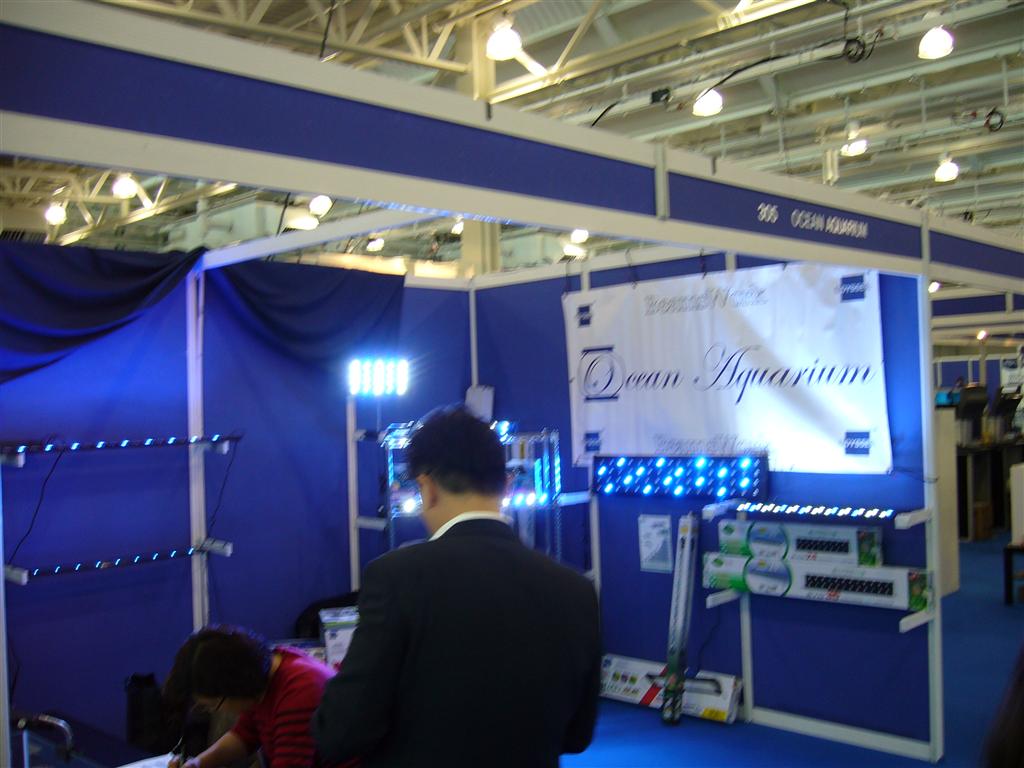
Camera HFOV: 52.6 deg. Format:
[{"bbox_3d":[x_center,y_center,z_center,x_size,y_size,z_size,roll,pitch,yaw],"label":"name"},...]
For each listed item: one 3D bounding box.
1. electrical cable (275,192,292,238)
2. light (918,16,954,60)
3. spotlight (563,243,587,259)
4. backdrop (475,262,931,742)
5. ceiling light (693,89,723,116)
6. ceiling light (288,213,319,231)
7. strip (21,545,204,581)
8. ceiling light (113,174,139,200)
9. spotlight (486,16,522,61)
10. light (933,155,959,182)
[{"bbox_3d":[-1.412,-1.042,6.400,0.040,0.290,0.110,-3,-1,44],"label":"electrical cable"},{"bbox_3d":[6.147,-5.003,14.994,0.480,0.580,0.480,-3,-1,44],"label":"light"},{"bbox_3d":[2.011,-4.296,33.320,0.550,0.480,0.650,-3,-1,44],"label":"spotlight"},{"bbox_3d":[0.837,0.528,5.738,2.940,2.450,0.050,-3,-1,44],"label":"backdrop"},{"bbox_3d":[3.377,-4.862,17.885,0.480,0.480,0.480,-2,-1,0],"label":"ceiling light"},{"bbox_3d":[-5.352,-4.191,26.705,0.550,0.450,0.700,-3,-1,44],"label":"ceiling light"},{"bbox_3d":[-1.851,0.834,4.869,0.040,0.035,0.910,-3,-1,44],"label":"strip"},{"bbox_3d":[-8.542,-4.365,22.883,0.500,0.520,0.500,-3,-1,44],"label":"ceiling light"},{"bbox_3d":[-0.104,-4.791,14.357,0.480,0.560,0.480,-2,-1,0],"label":"spotlight"},{"bbox_3d":[10.220,-5.069,24.353,0.500,0.580,0.500,-3,-1,44],"label":"light"}]

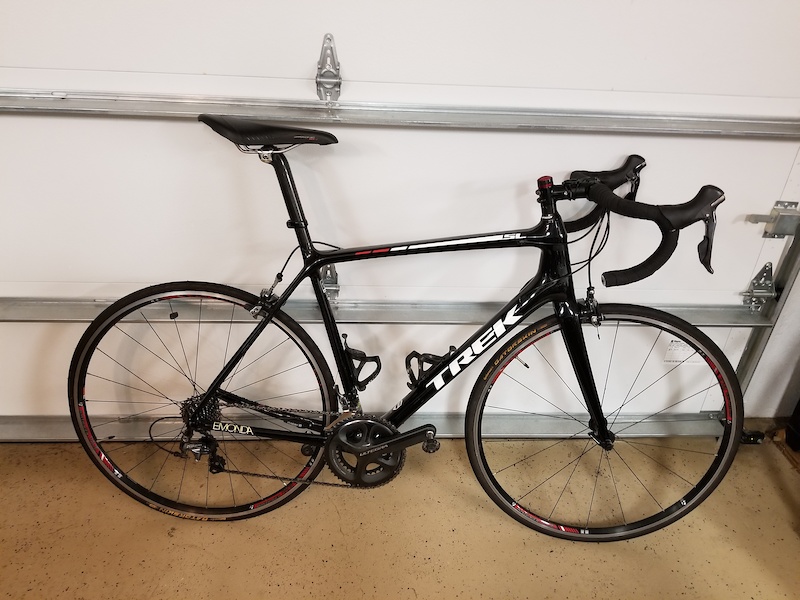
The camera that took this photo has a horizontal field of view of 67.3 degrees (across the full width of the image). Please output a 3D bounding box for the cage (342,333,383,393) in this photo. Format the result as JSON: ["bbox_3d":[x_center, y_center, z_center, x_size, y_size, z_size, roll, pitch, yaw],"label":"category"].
[{"bbox_3d":[-0.083,0.144,1.445,0.077,0.152,0.077,-14,18,7],"label":"cage"}]

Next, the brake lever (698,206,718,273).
[{"bbox_3d":[0.572,-0.106,1.117,0.034,0.128,0.028,-8,19,4],"label":"brake lever"}]

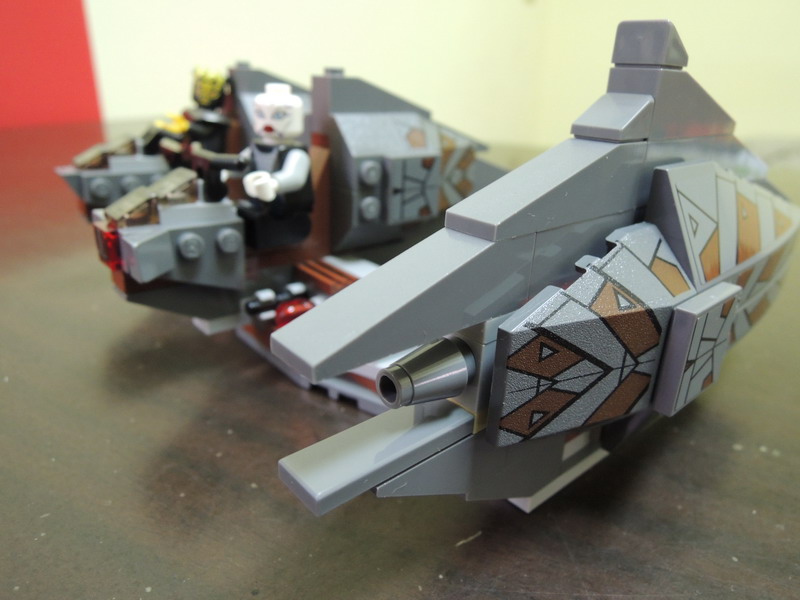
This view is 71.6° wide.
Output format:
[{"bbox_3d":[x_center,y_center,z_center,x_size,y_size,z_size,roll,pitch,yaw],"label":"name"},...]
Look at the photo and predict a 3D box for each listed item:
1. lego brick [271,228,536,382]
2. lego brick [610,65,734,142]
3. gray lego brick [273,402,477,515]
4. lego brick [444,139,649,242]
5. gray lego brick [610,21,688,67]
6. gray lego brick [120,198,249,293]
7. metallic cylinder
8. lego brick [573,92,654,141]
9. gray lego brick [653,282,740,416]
[{"bbox_3d":[0.002,-0.002,0.062,0.032,0.010,0.008,-16,29,-38],"label":"lego brick"},{"bbox_3d":[0.045,-0.032,0.090,0.032,0.010,0.008,-16,29,-38],"label":"lego brick"},{"bbox_3d":[-0.002,0.018,0.067,0.024,0.003,0.008,-16,29,-38],"label":"gray lego brick"},{"bbox_3d":[0.020,-0.016,0.073,0.032,0.010,0.008,-16,29,-38],"label":"lego brick"},{"bbox_3d":[0.036,-0.036,0.079,0.008,0.006,0.008,-16,29,-38],"label":"gray lego brick"},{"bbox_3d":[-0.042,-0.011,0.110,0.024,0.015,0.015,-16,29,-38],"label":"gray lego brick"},{"bbox_3d":[0.003,0.010,0.068,0.011,0.008,0.008,-16,29,-38],"label":"metallic cylinder"},{"bbox_3d":[0.030,-0.026,0.078,0.008,0.006,0.008,-16,29,-38],"label":"lego brick"},{"bbox_3d":[0.044,0.007,0.082,0.016,0.016,0.003,-16,29,-38],"label":"gray lego brick"}]

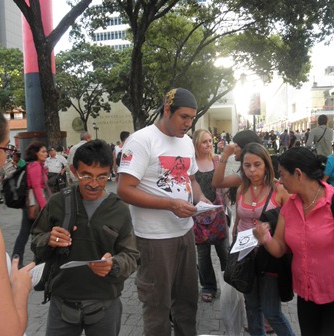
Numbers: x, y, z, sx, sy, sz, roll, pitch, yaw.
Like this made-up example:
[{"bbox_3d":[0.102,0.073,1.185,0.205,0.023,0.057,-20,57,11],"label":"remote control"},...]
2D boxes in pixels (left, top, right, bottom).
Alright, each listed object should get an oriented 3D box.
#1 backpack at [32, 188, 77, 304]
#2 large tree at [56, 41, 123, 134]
[{"bbox_3d":[-0.507,0.371,1.760,0.290,0.510,0.240,-2,5,-9],"label":"backpack"},{"bbox_3d":[-5.603,-5.341,27.386,5.600,8.800,5.600,-1,5,0],"label":"large tree"}]

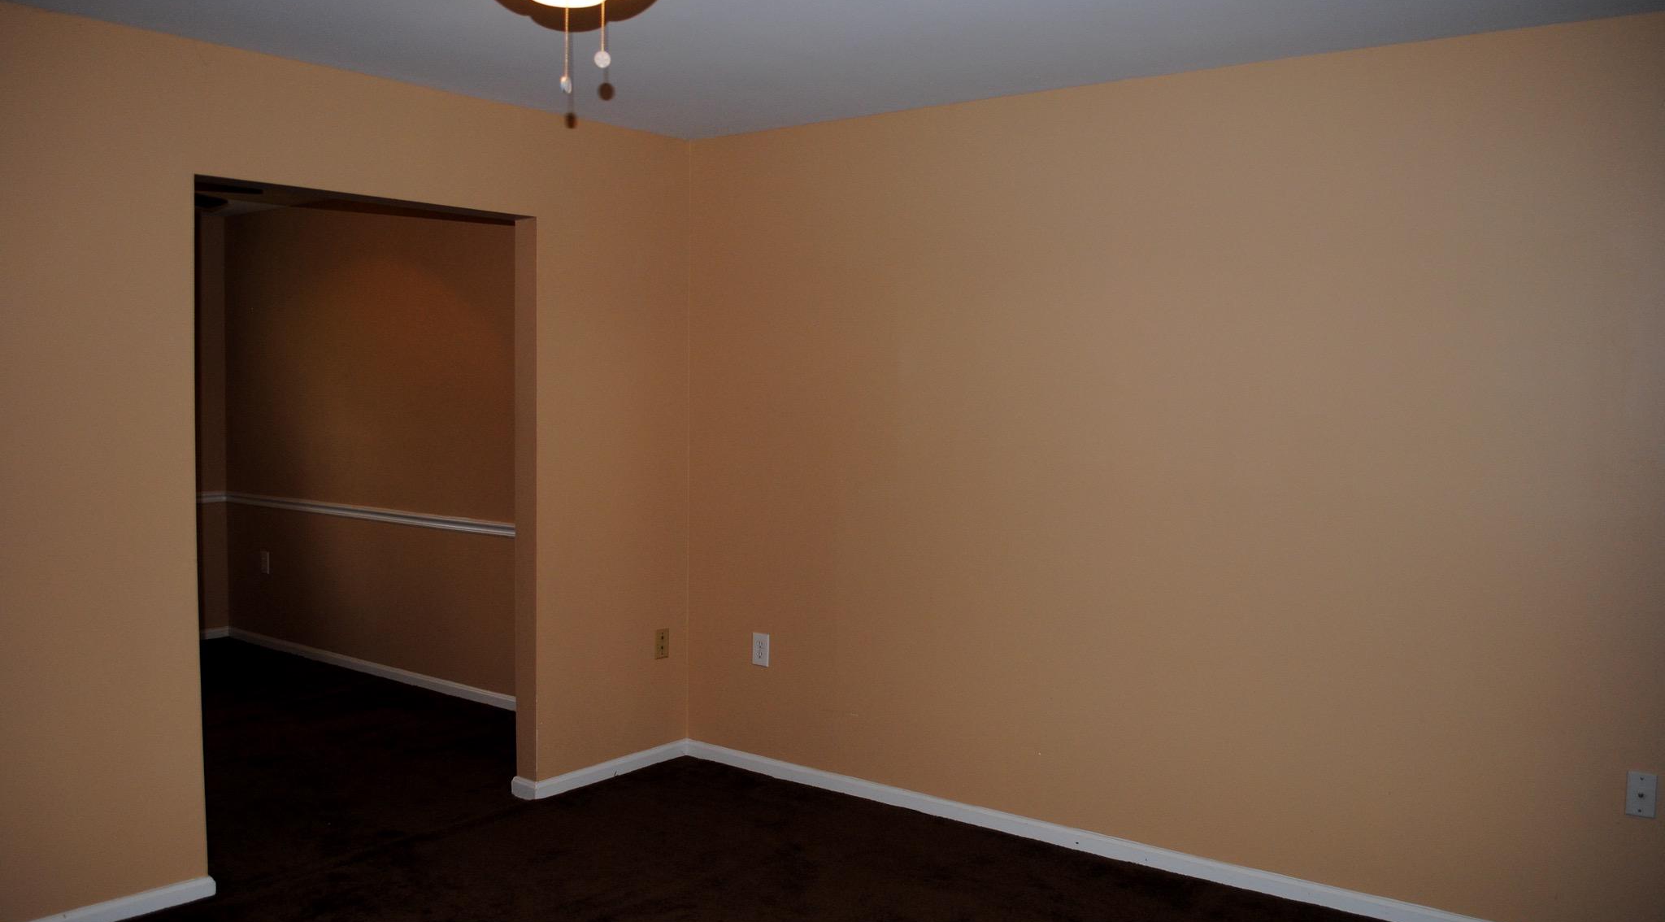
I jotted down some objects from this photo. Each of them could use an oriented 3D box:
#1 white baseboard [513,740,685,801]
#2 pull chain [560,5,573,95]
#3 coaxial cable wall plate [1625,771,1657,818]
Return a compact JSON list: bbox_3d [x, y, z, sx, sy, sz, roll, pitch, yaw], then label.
[{"bbox_3d":[-0.867,1.154,4.761,0.130,0.070,0.790,3,4,38],"label":"white baseboard"},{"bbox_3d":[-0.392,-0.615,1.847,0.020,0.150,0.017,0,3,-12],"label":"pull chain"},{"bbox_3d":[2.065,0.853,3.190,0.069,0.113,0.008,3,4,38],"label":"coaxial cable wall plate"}]

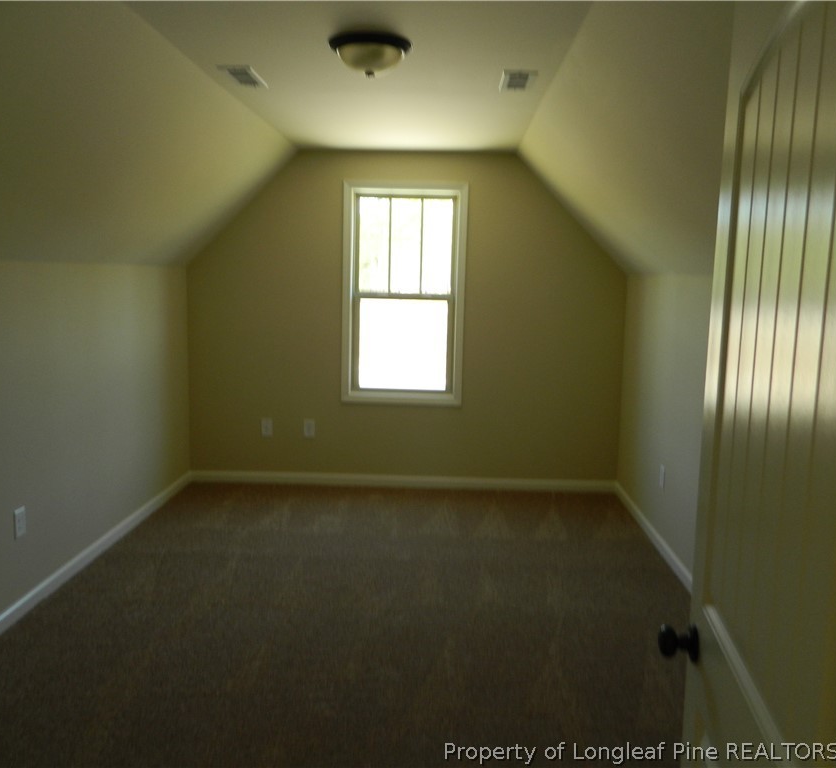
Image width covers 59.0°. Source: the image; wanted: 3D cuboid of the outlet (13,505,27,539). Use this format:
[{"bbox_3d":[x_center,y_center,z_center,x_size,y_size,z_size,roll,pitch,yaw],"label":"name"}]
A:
[{"bbox_3d":[-1.773,0.619,3.306,0.012,0.122,0.078,1,8,2],"label":"outlet"}]

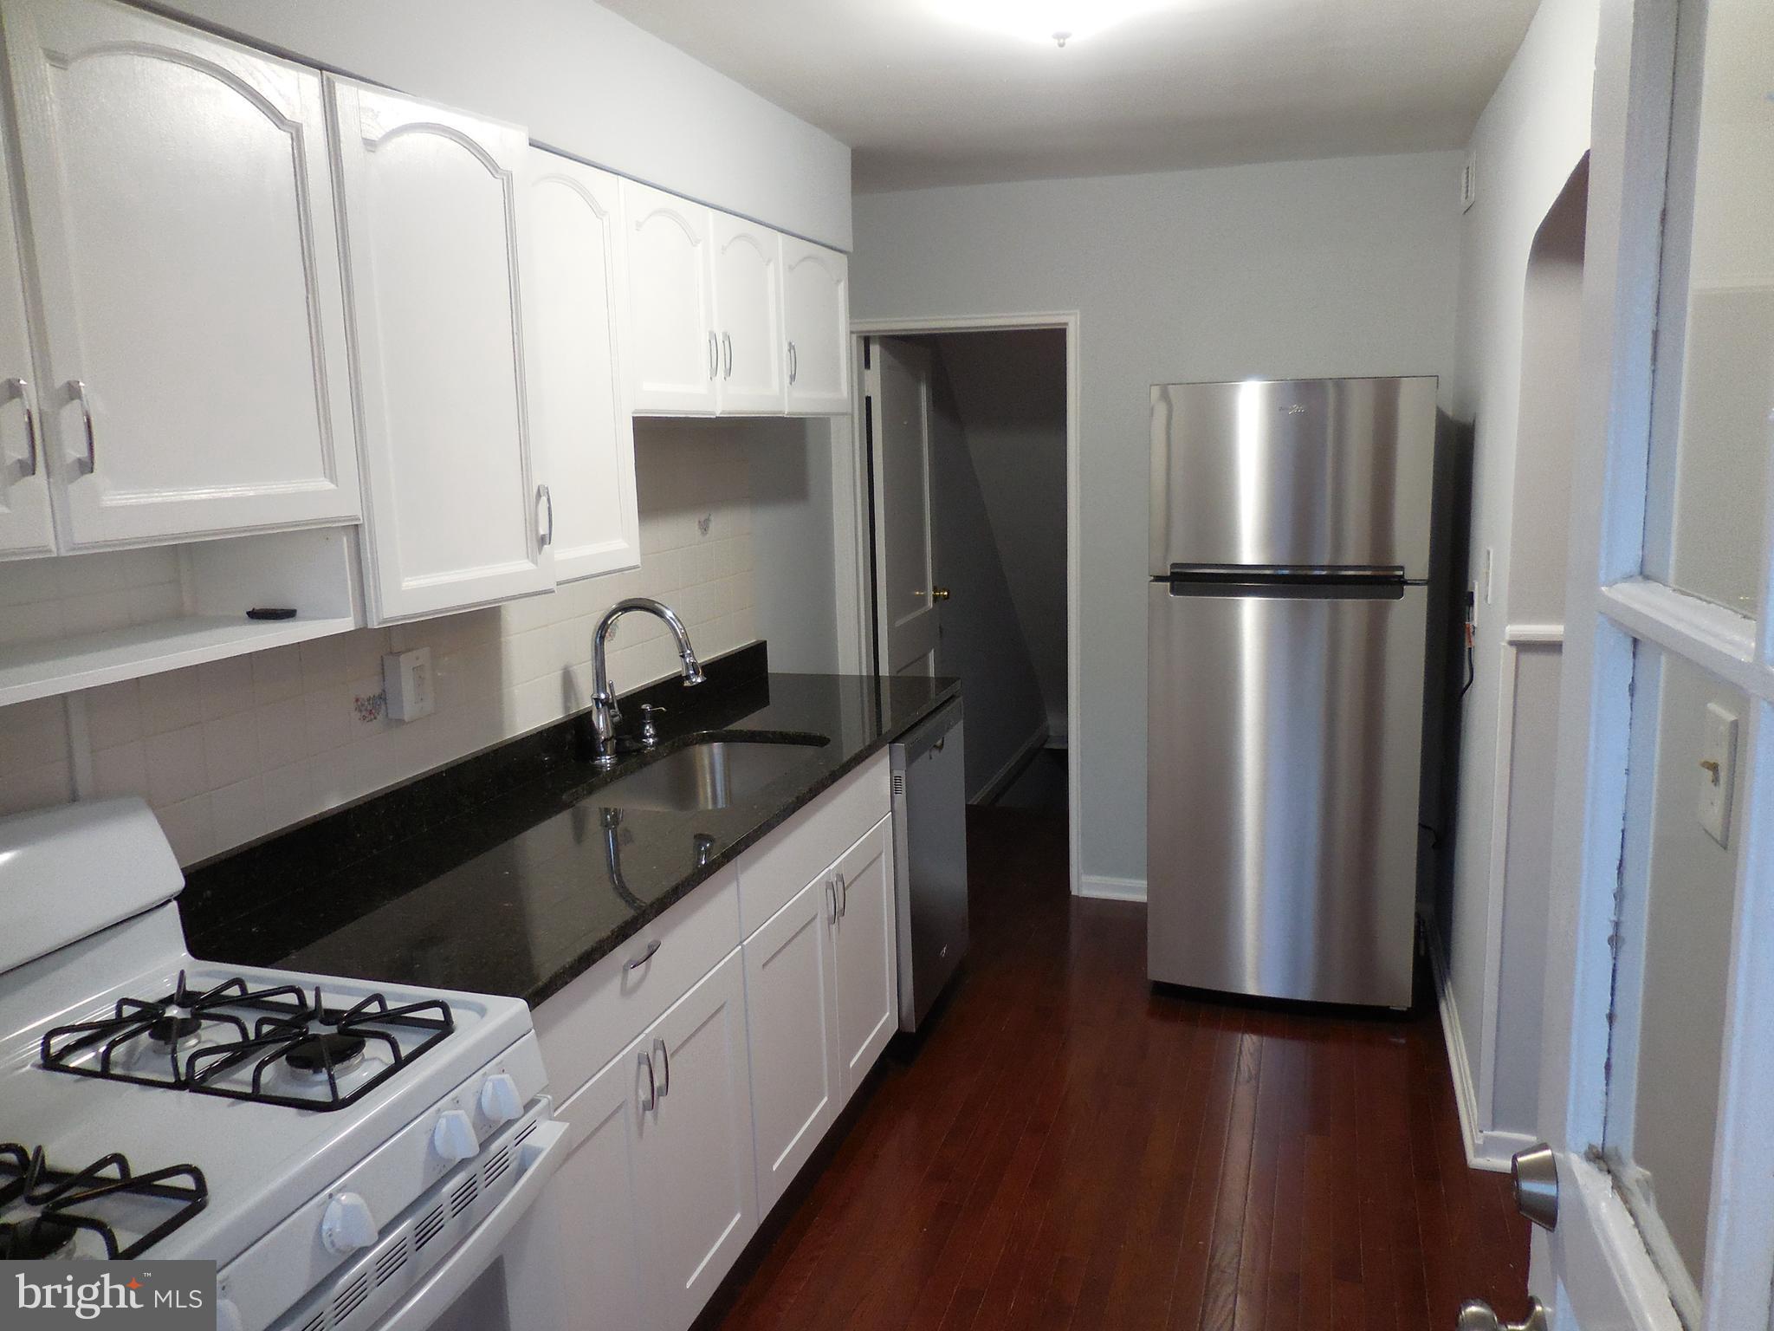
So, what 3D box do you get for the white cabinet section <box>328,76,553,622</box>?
[{"bbox_3d":[-0.825,-0.465,2.006,0.353,0.747,0.408,2,11,19],"label":"white cabinet section"}]

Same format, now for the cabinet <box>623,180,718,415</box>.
[{"bbox_3d":[-0.594,-0.747,2.701,0.328,0.442,0.377,2,11,19],"label":"cabinet"}]

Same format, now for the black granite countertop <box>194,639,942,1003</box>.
[{"bbox_3d":[-0.434,0.195,2.789,0.639,0.132,2.239,2,11,19],"label":"black granite countertop"}]

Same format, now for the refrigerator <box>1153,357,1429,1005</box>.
[{"bbox_3d":[1.182,0.058,3.782,0.711,1.726,0.741,2,11,19],"label":"refrigerator"}]

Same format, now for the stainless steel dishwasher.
[{"bbox_3d":[-0.137,0.545,3.611,0.612,0.856,0.582,2,11,19],"label":"stainless steel dishwasher"}]

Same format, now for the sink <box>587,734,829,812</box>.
[{"bbox_3d":[-0.389,0.333,2.839,0.393,0.209,0.612,2,11,19],"label":"sink"}]

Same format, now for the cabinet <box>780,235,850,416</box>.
[{"bbox_3d":[-0.337,-0.894,3.451,0.328,0.445,0.468,2,11,19],"label":"cabinet"}]

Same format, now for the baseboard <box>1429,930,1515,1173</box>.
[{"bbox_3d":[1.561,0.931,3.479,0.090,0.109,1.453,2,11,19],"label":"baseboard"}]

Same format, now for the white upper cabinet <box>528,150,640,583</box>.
[{"bbox_3d":[-0.714,-0.532,2.369,0.328,0.739,0.373,2,11,19],"label":"white upper cabinet"}]

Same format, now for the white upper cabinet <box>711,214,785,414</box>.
[{"bbox_3d":[-0.473,-0.816,3.055,0.328,0.444,0.383,2,11,19],"label":"white upper cabinet"}]

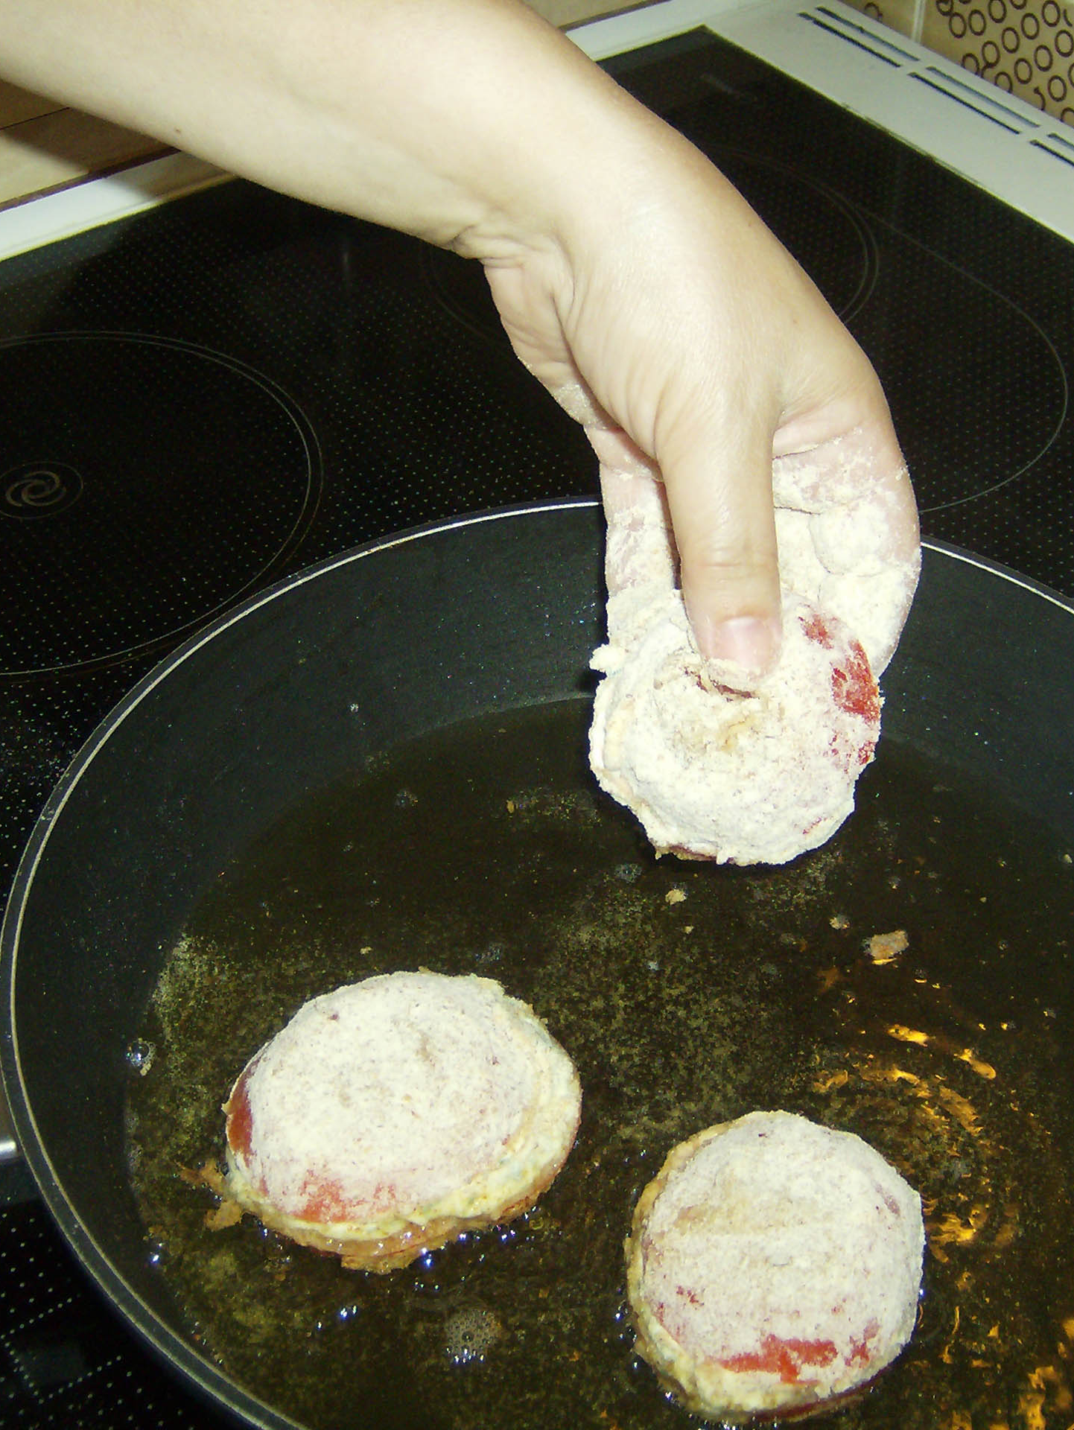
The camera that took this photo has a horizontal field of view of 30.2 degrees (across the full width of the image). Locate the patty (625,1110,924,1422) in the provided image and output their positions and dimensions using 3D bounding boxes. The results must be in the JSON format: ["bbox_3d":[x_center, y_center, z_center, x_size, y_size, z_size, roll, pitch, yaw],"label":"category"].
[{"bbox_3d":[0.050,0.115,0.423,0.063,0.023,0.070,-4,44,0],"label":"patty"}]

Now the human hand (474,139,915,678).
[{"bbox_3d":[0.039,-0.065,0.437,0.080,0.143,0.068,-5,36,31],"label":"human hand"}]

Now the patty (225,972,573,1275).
[{"bbox_3d":[-0.031,0.090,0.454,0.081,0.023,0.076,-4,44,0],"label":"patty"}]

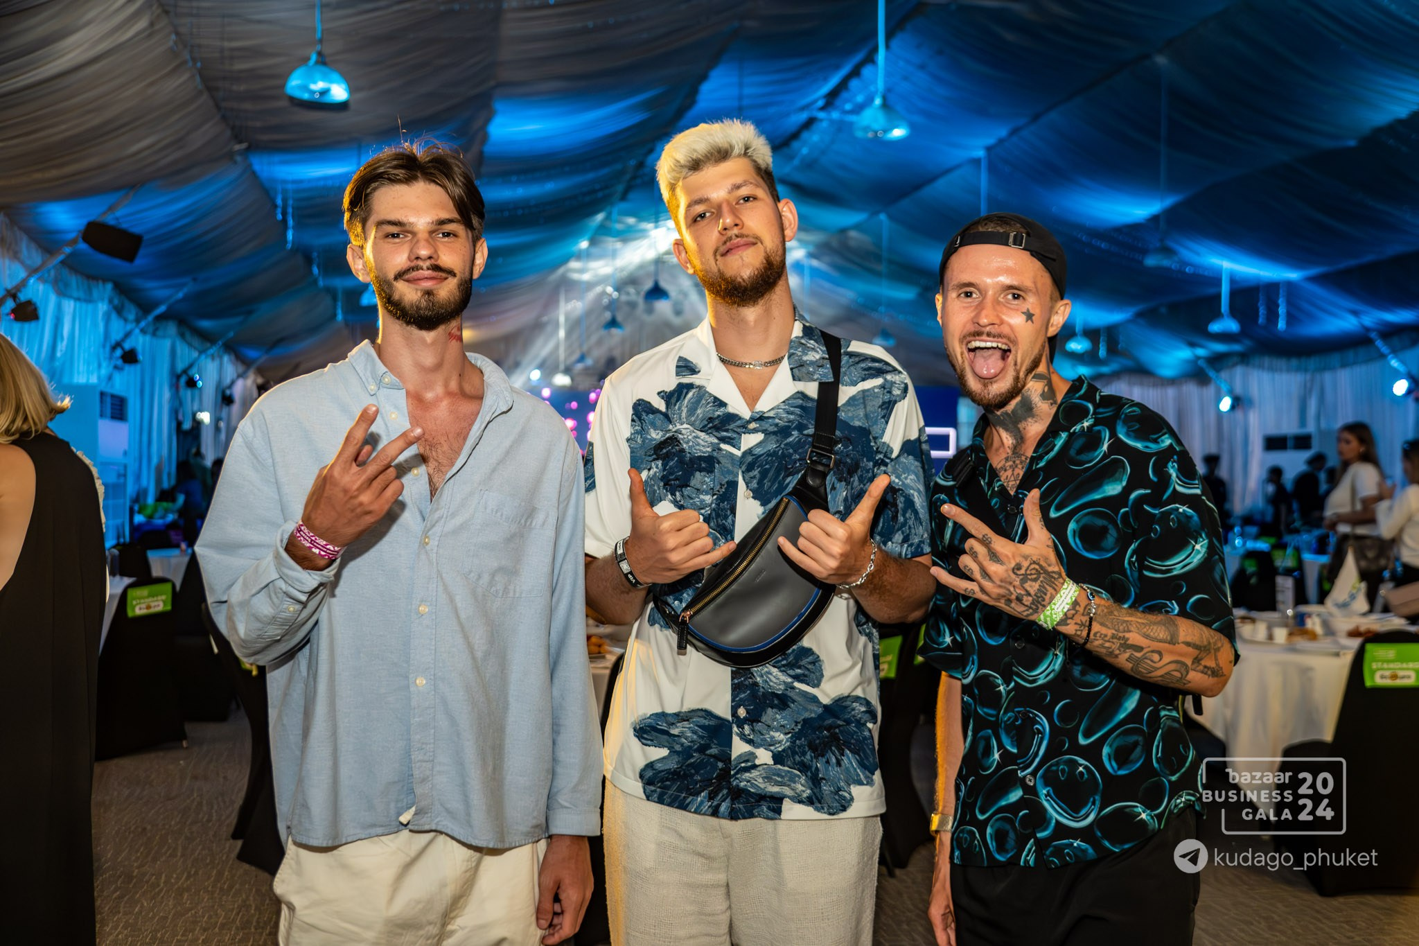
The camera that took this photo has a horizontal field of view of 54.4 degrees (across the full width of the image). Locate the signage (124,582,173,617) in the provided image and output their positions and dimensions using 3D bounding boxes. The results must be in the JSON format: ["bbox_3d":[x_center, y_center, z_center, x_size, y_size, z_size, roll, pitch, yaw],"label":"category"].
[{"bbox_3d":[-2.859,0.649,7.050,0.220,0.155,0.015,0,0,-38],"label":"signage"}]

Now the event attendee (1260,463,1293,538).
[{"bbox_3d":[8.223,0.655,20.000,0.420,1.550,0.460,0,0,-24],"label":"event attendee"}]

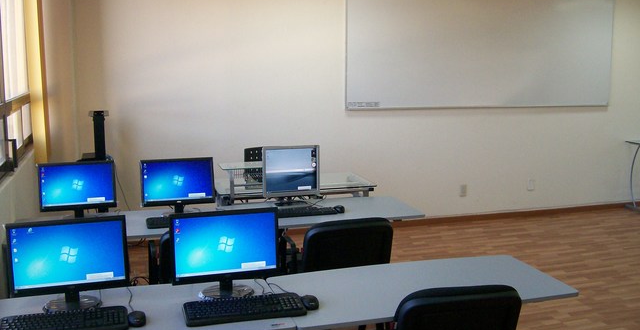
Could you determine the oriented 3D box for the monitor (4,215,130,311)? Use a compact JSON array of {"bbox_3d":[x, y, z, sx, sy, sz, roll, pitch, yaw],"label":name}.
[{"bbox_3d":[-0.961,0.375,2.483,0.440,0.348,0.200,-4,11,-21],"label":"monitor"}]

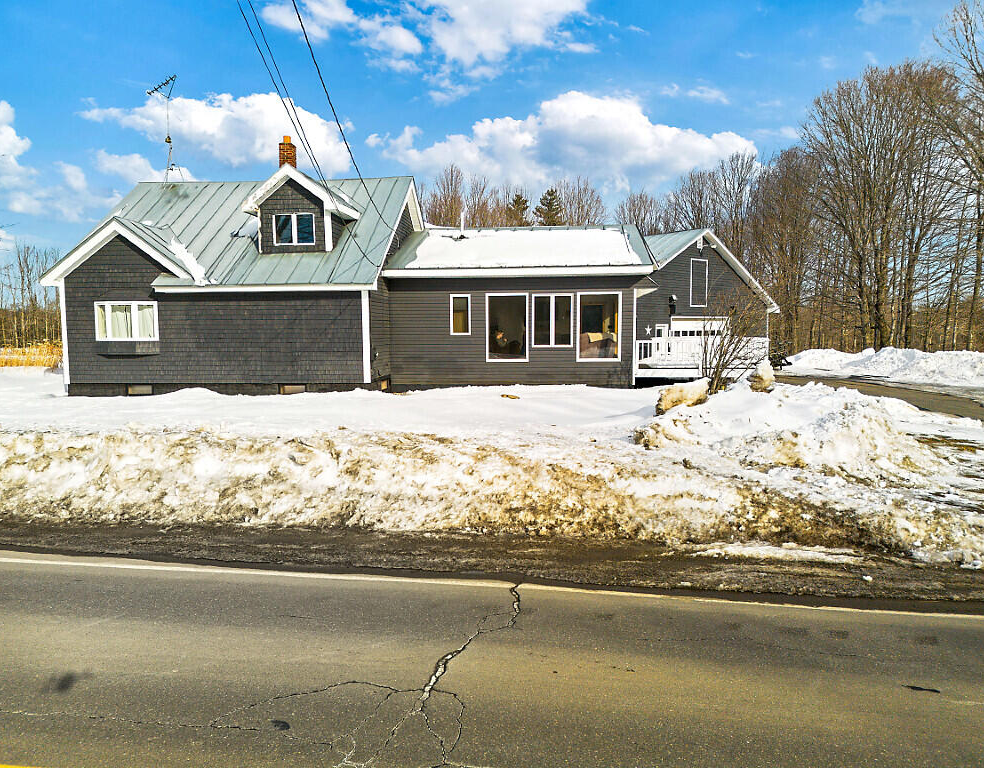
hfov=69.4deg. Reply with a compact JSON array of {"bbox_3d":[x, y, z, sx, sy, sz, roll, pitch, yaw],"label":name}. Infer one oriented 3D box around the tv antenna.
[{"bbox_3d":[-12.122,-9.322,26.293,2.200,3.750,0.750,4,7,43],"label":"tv antenna"}]

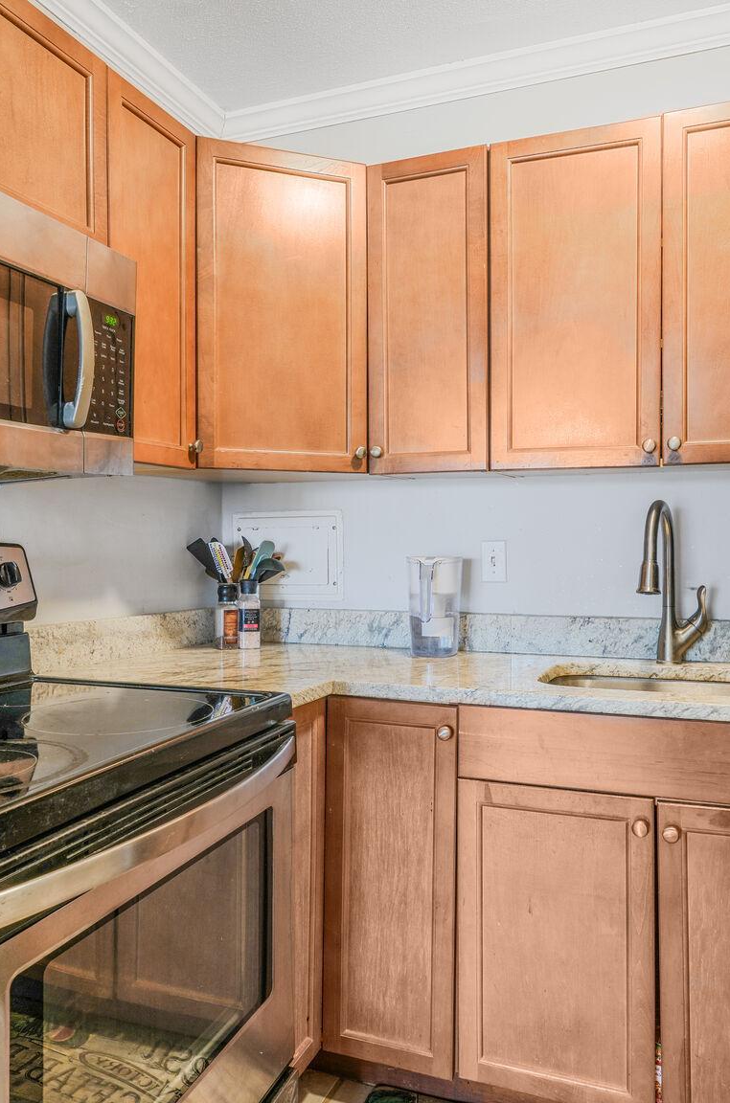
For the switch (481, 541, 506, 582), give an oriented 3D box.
[{"bbox_3d":[0.347,0.028,2.241,0.068,0.113,0.012,0,1,21],"label":"switch"}]

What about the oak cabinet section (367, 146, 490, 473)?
[{"bbox_3d":[0.203,-0.574,2.142,0.301,0.760,0.300,0,1,21],"label":"oak cabinet section"}]

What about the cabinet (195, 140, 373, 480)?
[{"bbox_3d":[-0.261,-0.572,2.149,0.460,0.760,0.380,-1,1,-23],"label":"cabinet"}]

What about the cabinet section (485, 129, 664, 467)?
[{"bbox_3d":[0.525,-0.574,2.018,0.376,0.760,0.300,0,1,21],"label":"cabinet section"}]

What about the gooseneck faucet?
[{"bbox_3d":[0.726,0.077,1.930,0.125,0.397,0.250,0,1,32],"label":"gooseneck faucet"}]

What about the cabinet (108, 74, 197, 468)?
[{"bbox_3d":[-0.579,-0.564,1.801,0.300,0.760,0.308,0,1,21],"label":"cabinet"}]

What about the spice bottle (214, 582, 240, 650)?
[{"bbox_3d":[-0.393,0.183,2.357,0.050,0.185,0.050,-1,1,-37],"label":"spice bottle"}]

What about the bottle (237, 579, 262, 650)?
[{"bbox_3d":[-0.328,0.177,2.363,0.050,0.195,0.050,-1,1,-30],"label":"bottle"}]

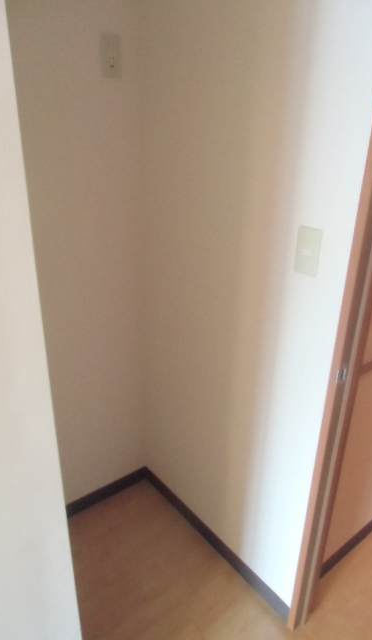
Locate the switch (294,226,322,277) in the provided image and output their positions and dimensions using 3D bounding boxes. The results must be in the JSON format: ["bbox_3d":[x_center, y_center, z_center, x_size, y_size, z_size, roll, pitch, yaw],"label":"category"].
[{"bbox_3d":[0.301,-0.170,1.095,0.012,0.120,0.071,-17,29,-36],"label":"switch"}]

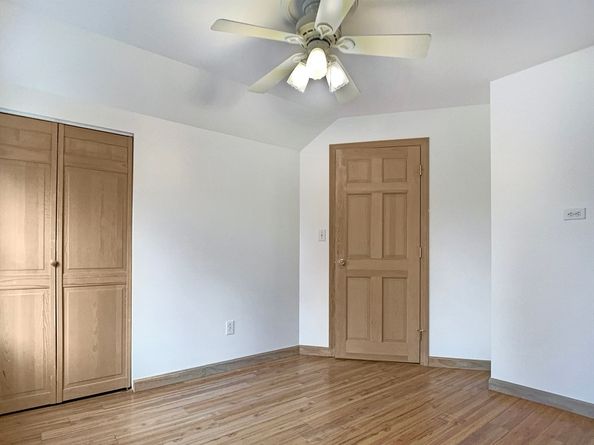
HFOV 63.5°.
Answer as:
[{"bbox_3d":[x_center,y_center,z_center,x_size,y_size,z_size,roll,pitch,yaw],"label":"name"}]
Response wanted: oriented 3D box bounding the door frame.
[{"bbox_3d":[0.761,0.293,4.531,0.810,2.020,0.050,-1,-3,18],"label":"door frame"}]

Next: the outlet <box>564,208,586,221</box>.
[{"bbox_3d":[1.807,-0.053,3.124,0.012,0.073,0.120,2,-3,-35],"label":"outlet"}]

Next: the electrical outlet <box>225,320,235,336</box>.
[{"bbox_3d":[-0.570,0.910,4.132,0.012,0.120,0.075,-2,-4,45],"label":"electrical outlet"}]

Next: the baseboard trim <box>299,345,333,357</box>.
[{"bbox_3d":[0.179,1.267,4.711,0.336,0.090,0.016,-1,-3,19],"label":"baseboard trim"}]

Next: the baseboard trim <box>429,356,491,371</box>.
[{"bbox_3d":[1.436,1.250,4.247,0.520,0.090,0.016,-1,-3,19],"label":"baseboard trim"}]

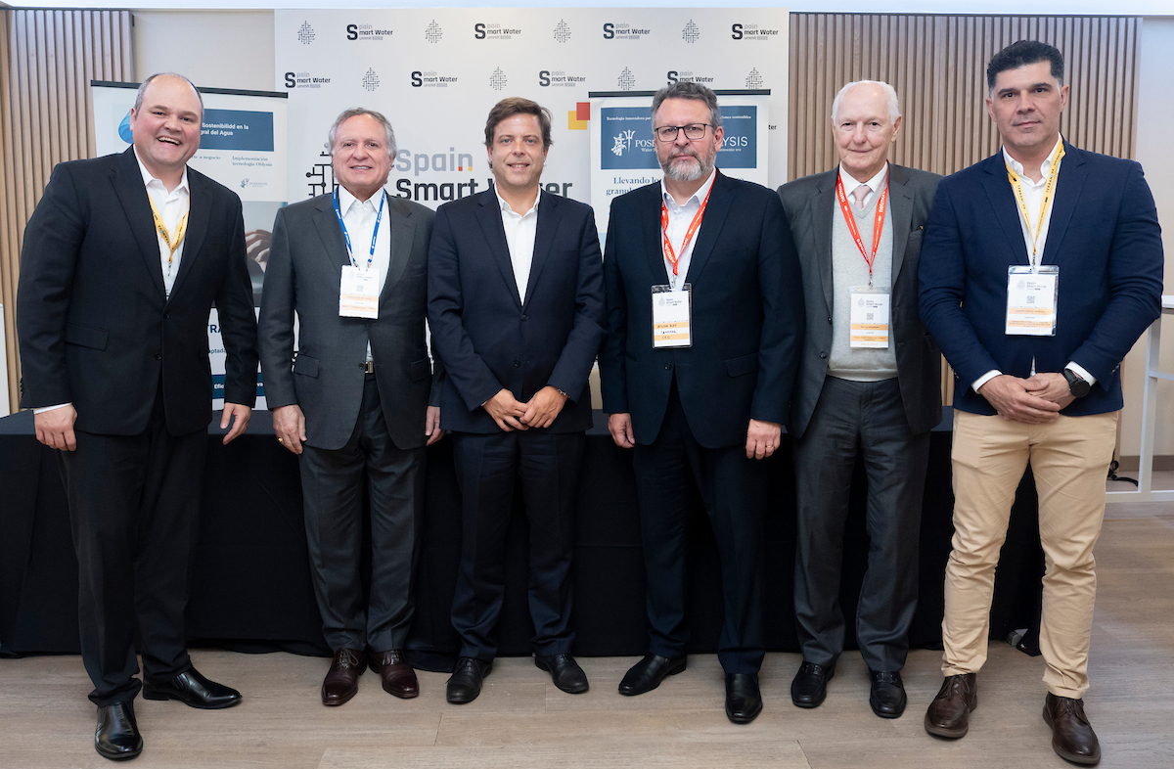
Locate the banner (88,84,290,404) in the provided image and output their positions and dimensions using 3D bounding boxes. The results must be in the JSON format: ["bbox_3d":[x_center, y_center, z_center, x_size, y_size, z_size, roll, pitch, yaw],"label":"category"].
[{"bbox_3d":[-1.771,-0.274,3.905,0.807,2.135,0.120,-2,5,-20],"label":"banner"}]

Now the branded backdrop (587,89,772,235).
[{"bbox_3d":[0.424,-0.276,3.959,0.825,2.131,0.150,0,5,3],"label":"branded backdrop"}]

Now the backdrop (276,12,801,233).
[{"bbox_3d":[-0.319,-0.774,5.082,3.000,2.861,0.100,0,5,0],"label":"backdrop"}]

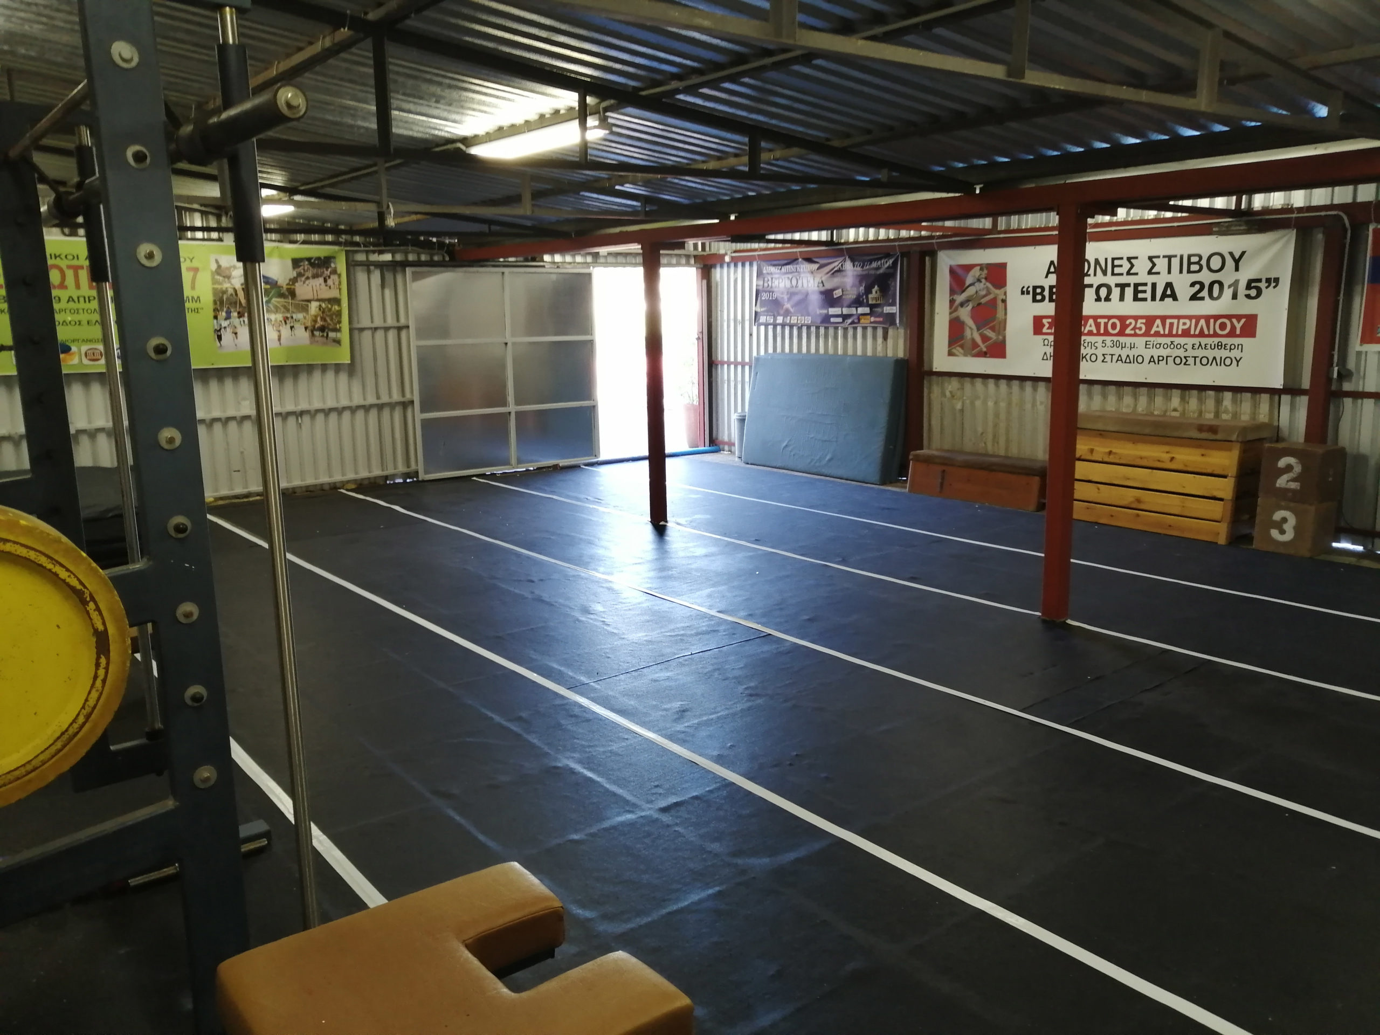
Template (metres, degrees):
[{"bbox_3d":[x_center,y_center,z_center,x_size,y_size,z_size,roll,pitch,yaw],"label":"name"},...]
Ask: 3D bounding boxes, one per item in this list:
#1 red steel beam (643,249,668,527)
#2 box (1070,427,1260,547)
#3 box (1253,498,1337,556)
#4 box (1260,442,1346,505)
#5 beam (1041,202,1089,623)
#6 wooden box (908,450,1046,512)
[{"bbox_3d":[-0.253,-0.991,8.064,0.098,2.076,0.092,-10,14,-37],"label":"red steel beam"},{"bbox_3d":[3.333,-0.302,7.710,0.443,0.728,1.337,-10,14,-37],"label":"box"},{"bbox_3d":[3.938,0.037,6.978,0.325,0.325,0.356,-9,14,-33],"label":"box"},{"bbox_3d":[3.936,-0.289,6.912,0.325,0.335,0.354,-9,14,-33],"label":"box"},{"bbox_3d":[1.876,-0.497,5.399,0.098,2.070,0.092,-10,14,-37],"label":"beam"},{"bbox_3d":[2.430,-0.321,8.882,0.377,0.340,1.282,-10,14,-37],"label":"wooden box"}]

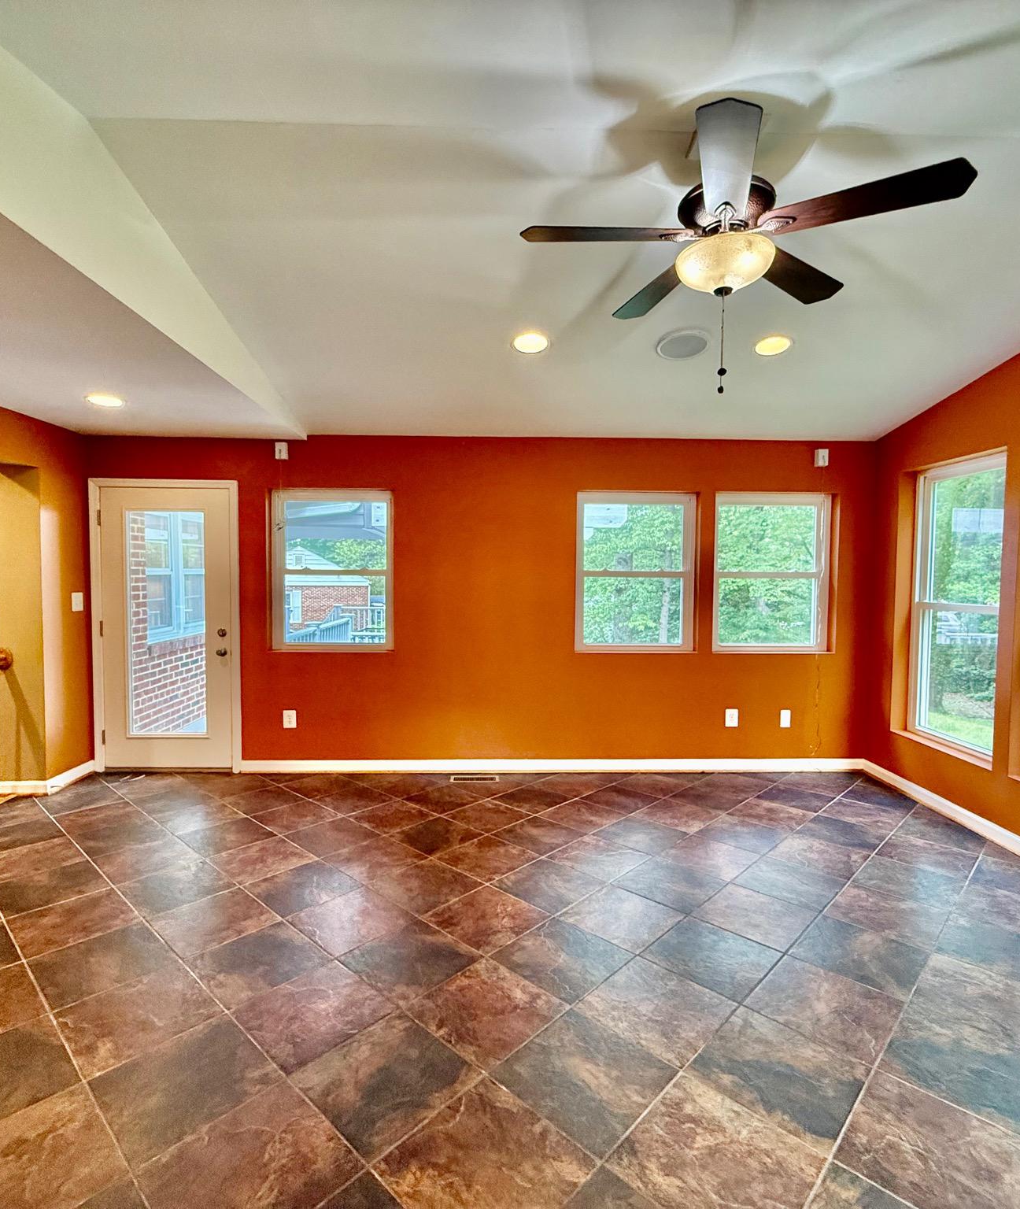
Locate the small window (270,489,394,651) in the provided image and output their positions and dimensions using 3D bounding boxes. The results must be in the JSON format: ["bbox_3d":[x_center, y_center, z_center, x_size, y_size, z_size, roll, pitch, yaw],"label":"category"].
[{"bbox_3d":[-1.298,-0.248,4.841,0.912,1.181,0.090,0,3,-2],"label":"small window"}]

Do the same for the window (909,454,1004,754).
[{"bbox_3d":[2.830,0.008,4.099,0.090,1.802,0.922,0,3,-2],"label":"window"}]

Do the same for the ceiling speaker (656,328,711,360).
[{"bbox_3d":[0.901,-1.343,3.391,0.280,0.025,0.280,0,-6,-2],"label":"ceiling speaker"}]

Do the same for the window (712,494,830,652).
[{"bbox_3d":[1.967,-0.232,4.942,0.918,1.181,0.090,0,3,-2],"label":"window"}]

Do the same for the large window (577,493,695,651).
[{"bbox_3d":[0.937,-0.237,4.910,0.913,1.181,0.090,0,3,-2],"label":"large window"}]

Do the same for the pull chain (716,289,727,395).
[{"bbox_3d":[0.677,-0.829,2.075,0.030,0.319,0.030,0,3,-2],"label":"pull chain"}]

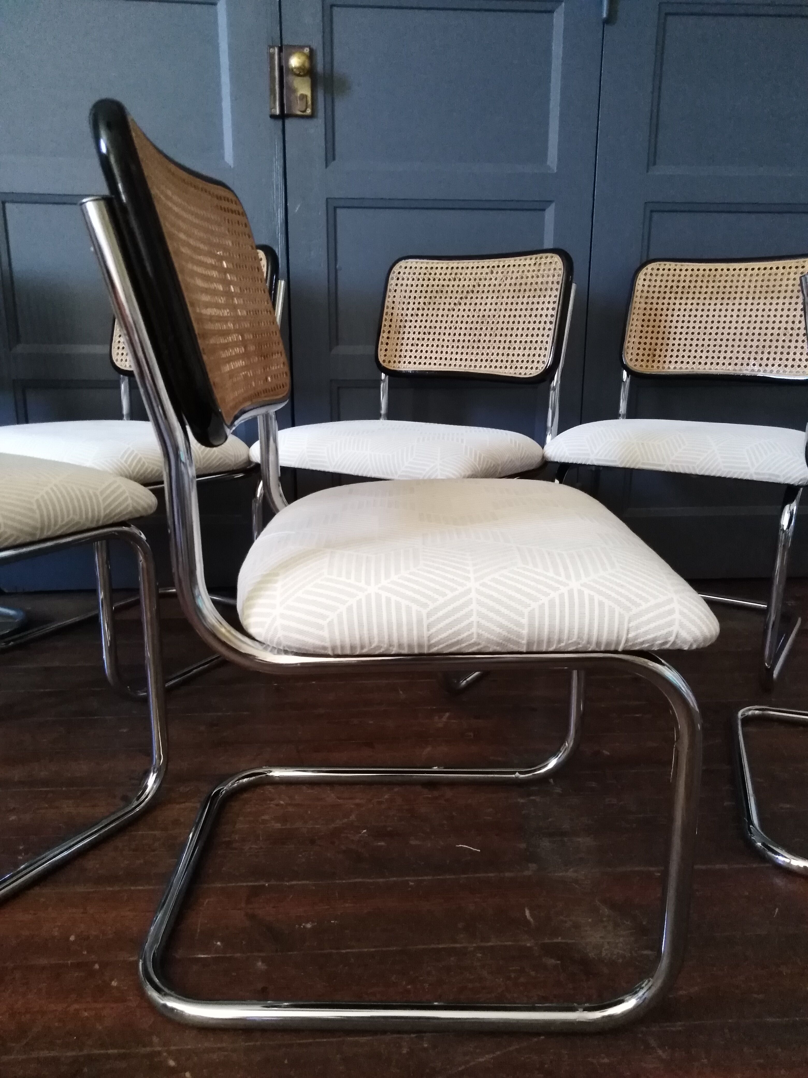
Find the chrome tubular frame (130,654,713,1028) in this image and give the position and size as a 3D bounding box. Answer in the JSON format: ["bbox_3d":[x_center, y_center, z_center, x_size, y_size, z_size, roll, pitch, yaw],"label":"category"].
[{"bbox_3d":[-0.007,0.222,0.896,0.536,0.388,0.447,0,14,-1],"label":"chrome tubular frame"}]

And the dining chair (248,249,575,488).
[{"bbox_3d":[0.034,-0.178,1.597,0.470,0.813,0.550,10,17,33],"label":"dining chair"}]

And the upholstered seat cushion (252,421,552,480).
[{"bbox_3d":[-0.001,-0.185,1.543,0.470,0.086,0.427,10,17,33],"label":"upholstered seat cushion"}]

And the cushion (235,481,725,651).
[{"bbox_3d":[0.062,-0.004,0.838,0.427,0.086,0.470,0,14,-1],"label":"cushion"}]

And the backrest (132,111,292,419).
[{"bbox_3d":[-0.189,-0.248,0.773,0.055,0.245,0.410,-14,14,3],"label":"backrest"}]

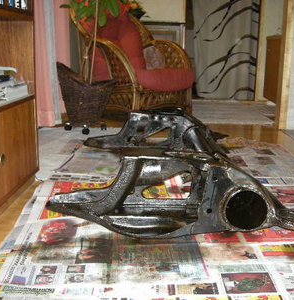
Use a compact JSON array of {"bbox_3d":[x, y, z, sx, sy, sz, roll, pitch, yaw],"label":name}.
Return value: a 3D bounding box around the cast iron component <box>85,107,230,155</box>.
[{"bbox_3d":[0.070,-0.096,2.159,0.797,0.231,0.308,-1,14,-6],"label":"cast iron component"}]

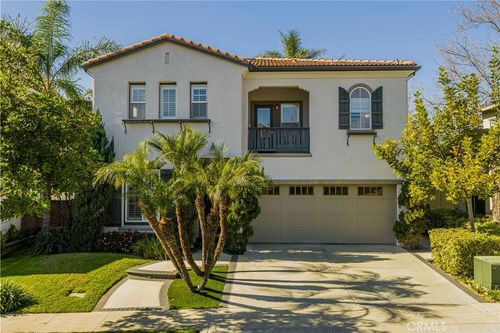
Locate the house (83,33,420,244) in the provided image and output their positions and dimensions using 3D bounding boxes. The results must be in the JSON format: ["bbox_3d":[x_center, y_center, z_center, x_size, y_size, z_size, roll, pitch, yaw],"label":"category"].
[{"bbox_3d":[0.160,-0.950,18.200,11.400,7.300,10.000,0,0,2],"label":"house"}]

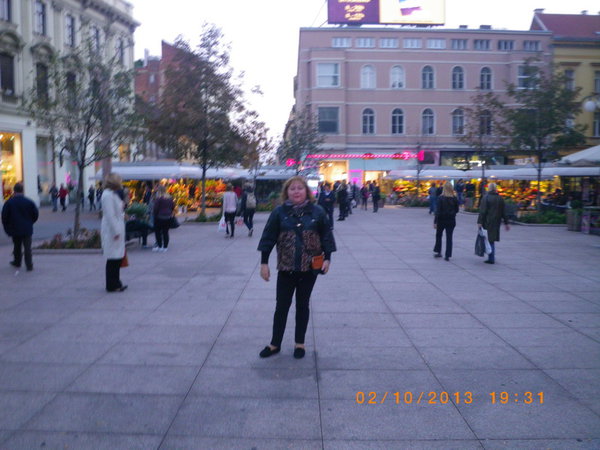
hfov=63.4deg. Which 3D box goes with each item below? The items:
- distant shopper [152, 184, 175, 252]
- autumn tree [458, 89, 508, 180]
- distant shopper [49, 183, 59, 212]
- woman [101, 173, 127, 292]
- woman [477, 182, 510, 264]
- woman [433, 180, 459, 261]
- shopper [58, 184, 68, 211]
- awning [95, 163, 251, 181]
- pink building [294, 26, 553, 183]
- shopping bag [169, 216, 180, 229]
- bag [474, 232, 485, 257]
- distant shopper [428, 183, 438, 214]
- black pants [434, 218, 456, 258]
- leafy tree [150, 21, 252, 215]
[{"bbox_3d":[-3.330,-0.183,11.774,0.540,1.630,0.380,-1,5,-15],"label":"distant shopper"},{"bbox_3d":[10.635,-4.251,27.835,2.900,7.100,2.900,2,5,21],"label":"autumn tree"},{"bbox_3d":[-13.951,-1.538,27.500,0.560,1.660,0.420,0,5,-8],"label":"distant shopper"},{"bbox_3d":[-2.782,0.119,7.238,0.380,1.730,0.480,-2,5,-17],"label":"woman"},{"bbox_3d":[3.901,-0.054,9.783,0.620,1.640,0.450,-2,5,-23],"label":"woman"},{"bbox_3d":[3.150,-0.096,10.400,0.550,1.670,0.400,1,5,2],"label":"woman"},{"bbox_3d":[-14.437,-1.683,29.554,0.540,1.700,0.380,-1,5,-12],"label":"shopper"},{"bbox_3d":[-6.581,-2.642,24.664,7.600,0.850,3.000,0,5,-6],"label":"awning"},{"bbox_3d":[11.156,-10.214,49.848,22.700,15.000,13.000,1,5,0],"label":"pink building"},{"bbox_3d":[-3.051,-0.057,11.750,0.320,0.300,0.160,1,5,0],"label":"shopping bag"},{"bbox_3d":[3.707,0.403,10.022,0.190,0.500,0.270,0,5,0],"label":"bag"},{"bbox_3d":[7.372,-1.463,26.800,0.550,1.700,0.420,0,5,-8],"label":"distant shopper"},{"bbox_3d":[3.031,0.229,10.109,0.430,0.920,0.380,-1,5,-11],"label":"black pants"},{"bbox_3d":[-4.429,-4.696,21.600,4.400,8.300,4.200,1,5,0],"label":"leafy tree"}]

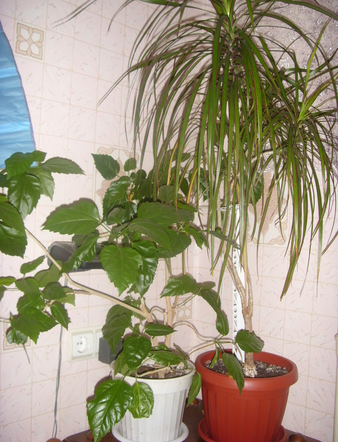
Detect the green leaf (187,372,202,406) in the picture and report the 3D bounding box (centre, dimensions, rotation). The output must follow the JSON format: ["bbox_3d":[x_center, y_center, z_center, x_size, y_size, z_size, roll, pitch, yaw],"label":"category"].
[{"bbox_3d":[0.057,0.376,0.899,0.030,0.076,0.020,19,0,28],"label":"green leaf"}]

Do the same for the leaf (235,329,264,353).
[{"bbox_3d":[0.181,0.269,0.909,0.068,0.057,0.024,13,-21,6],"label":"leaf"}]

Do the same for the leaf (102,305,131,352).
[{"bbox_3d":[-0.129,0.268,1.010,0.075,0.121,0.022,5,-30,21],"label":"leaf"}]

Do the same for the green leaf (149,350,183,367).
[{"bbox_3d":[-0.007,0.361,1.060,0.081,0.015,0.050,5,37,11],"label":"green leaf"}]

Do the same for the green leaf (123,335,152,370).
[{"bbox_3d":[-0.078,0.325,1.000,0.071,0.095,0.015,6,-39,3],"label":"green leaf"}]

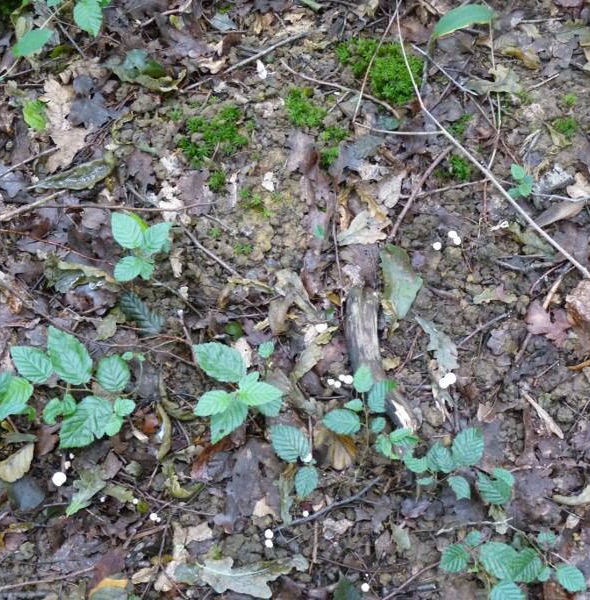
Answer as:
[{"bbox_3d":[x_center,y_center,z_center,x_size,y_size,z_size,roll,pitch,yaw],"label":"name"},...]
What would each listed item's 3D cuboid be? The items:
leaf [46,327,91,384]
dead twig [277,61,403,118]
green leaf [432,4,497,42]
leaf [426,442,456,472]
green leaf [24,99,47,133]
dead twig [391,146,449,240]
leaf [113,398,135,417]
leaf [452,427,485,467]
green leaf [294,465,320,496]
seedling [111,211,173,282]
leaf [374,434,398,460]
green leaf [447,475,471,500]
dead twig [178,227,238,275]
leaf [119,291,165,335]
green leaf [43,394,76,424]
[{"bbox_3d":[-0.253,0.062,1.242,0.041,0.016,0.080,-27,70,-14],"label":"leaf"},{"bbox_3d":[0.060,-0.281,1.468,0.185,0.014,0.022,29,62,18],"label":"dead twig"},{"bbox_3d":[0.216,-0.372,1.470,0.095,0.025,0.031,-24,60,-15],"label":"green leaf"},{"bbox_3d":[0.139,0.151,1.061,0.029,0.012,0.031,-2,57,-1],"label":"leaf"},{"bbox_3d":[-0.333,-0.237,1.422,0.032,0.012,0.049,-8,66,-3],"label":"green leaf"},{"bbox_3d":[0.148,-0.125,1.298,0.009,0.012,0.146,29,67,13],"label":"dead twig"},{"bbox_3d":[-0.175,0.111,1.141,0.023,0.006,0.017,-36,69,-16],"label":"leaf"},{"bbox_3d":[0.181,0.150,1.143,0.030,0.014,0.049,25,60,15],"label":"leaf"},{"bbox_3d":[0.012,0.183,1.127,0.023,0.010,0.033,10,64,5],"label":"green leaf"},{"bbox_3d":[-0.166,-0.058,1.205,0.067,0.045,0.071,0,53,0],"label":"seedling"},{"bbox_3d":[0.093,0.147,1.123,0.016,0.010,0.030,-26,67,-12],"label":"leaf"},{"bbox_3d":[0.165,0.188,1.114,0.019,0.010,0.030,-31,68,-14],"label":"green leaf"},{"bbox_3d":[-0.097,-0.055,1.268,0.095,0.008,0.007,40,70,17],"label":"dead twig"},{"bbox_3d":[-0.170,0.014,1.227,0.029,0.010,0.069,-40,70,-17],"label":"leaf"},{"bbox_3d":[-0.232,0.108,1.092,0.030,0.013,0.034,24,60,15],"label":"green leaf"}]

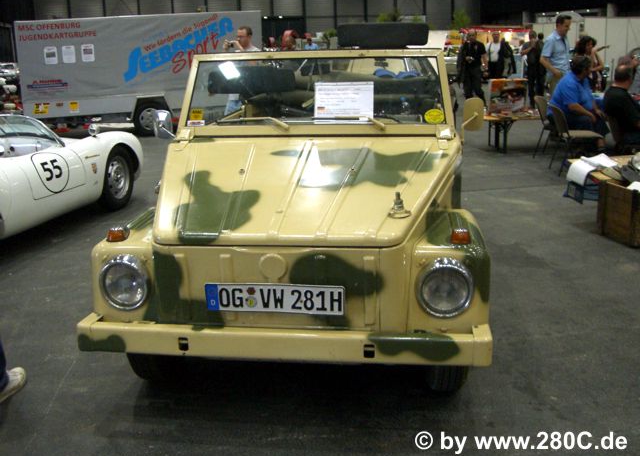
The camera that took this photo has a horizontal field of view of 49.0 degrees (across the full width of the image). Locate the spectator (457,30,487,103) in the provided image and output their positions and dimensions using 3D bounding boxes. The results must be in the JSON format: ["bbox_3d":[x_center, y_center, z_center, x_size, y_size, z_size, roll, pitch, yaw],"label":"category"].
[{"bbox_3d":[3.498,-3.658,16.228,0.640,1.750,0.440,4,16,20],"label":"spectator"}]

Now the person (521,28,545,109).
[{"bbox_3d":[4.981,-3.717,16.429,0.550,1.740,0.400,8,17,32],"label":"person"}]

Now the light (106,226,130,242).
[{"bbox_3d":[-0.818,0.028,2.850,0.072,0.053,0.085,1,15,8],"label":"light"}]

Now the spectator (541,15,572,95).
[{"bbox_3d":[3.149,-1.877,9.352,0.500,1.840,0.360,-13,19,-38],"label":"spectator"}]

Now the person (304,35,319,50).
[{"bbox_3d":[-0.214,-4.373,19.524,0.500,1.790,0.330,-2,14,0],"label":"person"}]

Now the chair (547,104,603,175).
[{"bbox_3d":[2.998,-1.059,8.285,0.540,0.810,0.480,0,15,4],"label":"chair"}]

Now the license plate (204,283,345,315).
[{"bbox_3d":[-0.168,0.265,2.599,0.520,0.110,0.012,1,15,8],"label":"license plate"}]

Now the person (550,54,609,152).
[{"bbox_3d":[3.498,-1.675,9.508,0.850,1.290,0.600,4,15,20],"label":"person"}]

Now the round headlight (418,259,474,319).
[{"bbox_3d":[0.460,0.222,2.585,0.200,0.200,0.085,1,15,8],"label":"round headlight"}]

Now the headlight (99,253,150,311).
[{"bbox_3d":[-0.770,0.214,2.764,0.200,0.205,0.090,0,14,7],"label":"headlight"}]

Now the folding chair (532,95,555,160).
[{"bbox_3d":[3.158,-1.332,9.177,0.550,0.810,0.500,6,16,27],"label":"folding chair"}]

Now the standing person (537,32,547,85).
[{"bbox_3d":[6.097,-4.483,19.338,0.500,1.720,0.350,3,15,17],"label":"standing person"}]

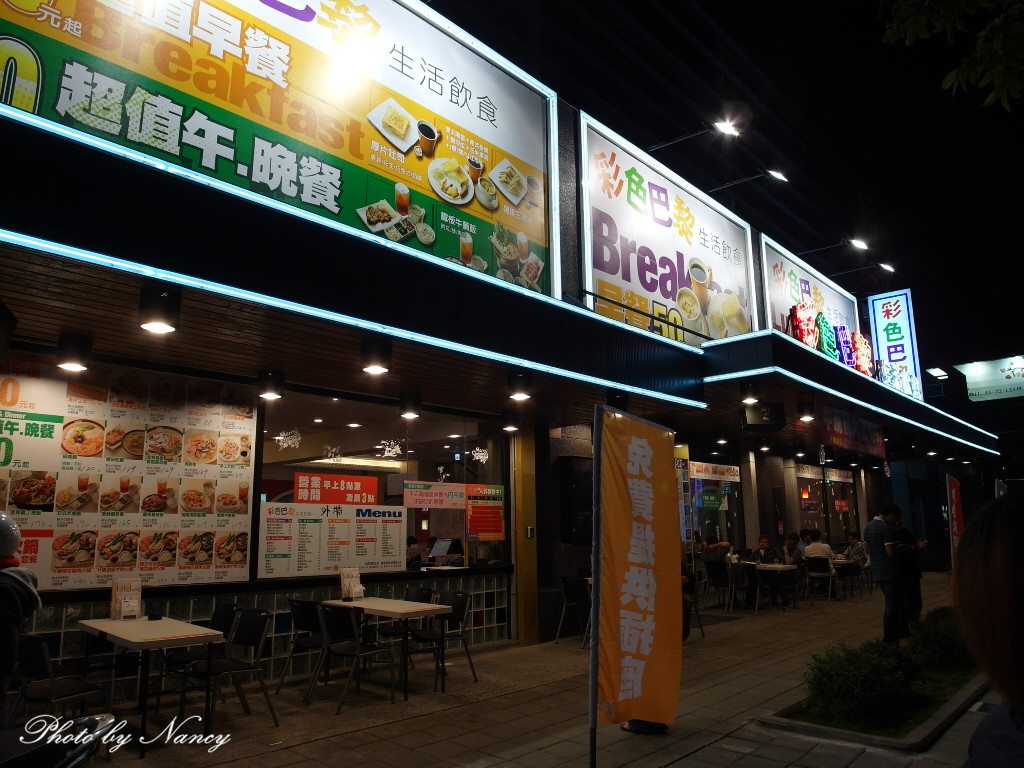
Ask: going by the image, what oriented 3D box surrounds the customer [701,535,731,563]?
[{"bbox_3d":[3.596,3.340,12.512,0.560,1.250,0.780,-10,-15,39],"label":"customer"}]

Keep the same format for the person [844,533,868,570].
[{"bbox_3d":[7.141,3.755,14.703,0.700,1.260,0.520,3,-12,-17],"label":"person"}]

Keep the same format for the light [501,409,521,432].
[{"bbox_3d":[0.002,0.478,9.130,0.235,0.245,0.235,-1,-12,0],"label":"light"}]

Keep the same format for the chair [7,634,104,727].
[{"bbox_3d":[-2.879,1.959,4.463,0.530,0.800,0.550,-9,-15,36],"label":"chair"}]

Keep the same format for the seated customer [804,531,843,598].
[{"bbox_3d":[6.154,3.594,14.001,0.570,1.310,0.780,-9,-14,34],"label":"seated customer"}]

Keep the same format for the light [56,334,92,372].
[{"bbox_3d":[-3.380,-0.245,5.483,0.230,0.245,0.230,-11,-16,42],"label":"light"}]

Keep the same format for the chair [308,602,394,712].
[{"bbox_3d":[-1.361,2.255,5.961,0.540,0.800,0.560,-11,-16,42],"label":"chair"}]

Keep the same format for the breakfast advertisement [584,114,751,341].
[{"bbox_3d":[2.297,-1.588,9.512,0.150,2.520,4.463,-11,-16,42],"label":"breakfast advertisement"}]

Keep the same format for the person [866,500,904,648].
[{"bbox_3d":[4.751,2.413,9.112,0.420,1.730,0.500,8,-15,-37],"label":"person"}]

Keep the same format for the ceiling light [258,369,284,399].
[{"bbox_3d":[-2.275,0.001,6.720,0.235,0.245,0.235,-11,-16,42],"label":"ceiling light"}]

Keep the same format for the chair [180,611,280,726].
[{"bbox_3d":[-2.125,2.190,5.441,0.560,0.820,0.490,11,-16,-43],"label":"chair"}]

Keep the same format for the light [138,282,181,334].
[{"bbox_3d":[-2.204,-0.477,4.424,0.230,0.245,0.230,-11,-16,42],"label":"light"}]

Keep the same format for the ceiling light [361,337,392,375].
[{"bbox_3d":[-1.082,-0.236,5.638,0.230,0.245,0.230,-1,-12,0],"label":"ceiling light"}]

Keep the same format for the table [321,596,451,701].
[{"bbox_3d":[-1.203,2.494,6.762,1.330,0.745,0.610,-11,-16,42],"label":"table"}]

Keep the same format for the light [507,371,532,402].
[{"bbox_3d":[0.083,0.001,6.848,0.235,0.245,0.235,-1,-12,0],"label":"light"}]

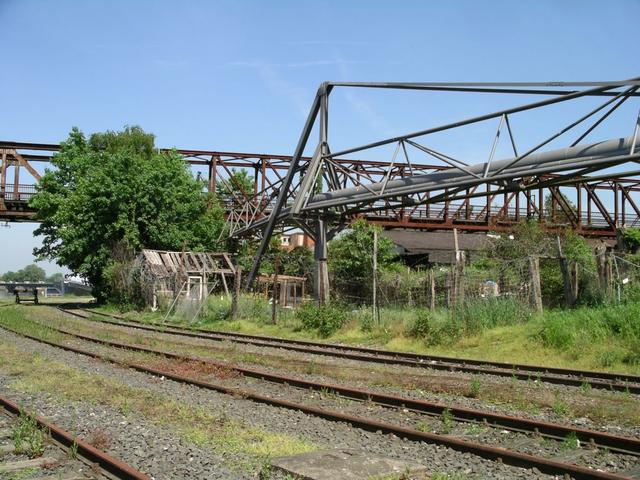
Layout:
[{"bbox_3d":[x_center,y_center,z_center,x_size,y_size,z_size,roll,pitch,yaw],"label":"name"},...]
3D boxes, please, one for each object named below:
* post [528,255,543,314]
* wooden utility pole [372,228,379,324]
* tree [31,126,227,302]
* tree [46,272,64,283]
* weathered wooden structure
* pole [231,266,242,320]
[{"bbox_3d":[6.452,1.385,20.453,0.300,1.850,0.250,3,-5,-35],"label":"post"},{"bbox_3d":[2.064,1.383,25.464,0.140,3.620,0.140,0,-4,0],"label":"wooden utility pole"},{"bbox_3d":[-13.267,-1.587,47.711,13.300,12.300,11.500,1,-4,-16],"label":"tree"},{"bbox_3d":[-96.447,15.144,249.545,6.800,6.300,6.500,1,-4,-21],"label":"tree"},{"bbox_3d":[-7.344,2.322,37.930,5.000,3.200,2.700,3,-5,-36],"label":"weathered wooden structure"},{"bbox_3d":[-4.019,2.564,32.902,0.350,2.650,0.280,2,-4,-30],"label":"pole"}]

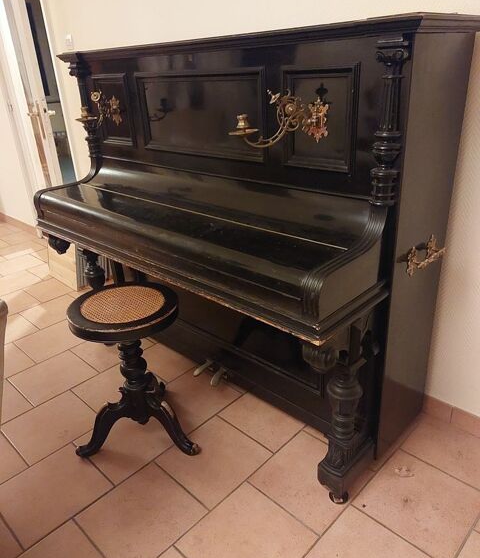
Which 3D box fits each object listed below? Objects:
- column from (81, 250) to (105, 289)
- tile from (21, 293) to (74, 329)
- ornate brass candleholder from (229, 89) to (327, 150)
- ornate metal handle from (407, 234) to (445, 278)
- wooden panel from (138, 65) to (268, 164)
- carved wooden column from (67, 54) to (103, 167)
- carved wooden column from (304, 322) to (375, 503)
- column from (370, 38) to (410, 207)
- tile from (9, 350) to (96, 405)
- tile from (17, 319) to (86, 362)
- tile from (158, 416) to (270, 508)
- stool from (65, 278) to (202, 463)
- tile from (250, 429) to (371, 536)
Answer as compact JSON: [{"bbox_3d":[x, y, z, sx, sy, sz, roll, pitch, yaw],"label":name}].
[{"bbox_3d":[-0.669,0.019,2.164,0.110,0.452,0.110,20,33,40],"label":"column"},{"bbox_3d":[-1.050,0.186,2.629,0.291,0.010,0.293,20,34,41],"label":"tile"},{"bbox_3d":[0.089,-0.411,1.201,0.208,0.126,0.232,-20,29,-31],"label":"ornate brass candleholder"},{"bbox_3d":[0.527,-0.062,1.292,0.043,0.088,0.146,20,34,41],"label":"ornate metal handle"},{"bbox_3d":[-0.148,-0.549,1.541,0.624,0.266,0.031,20,33,40],"label":"wooden panel"},{"bbox_3d":[-0.642,-0.695,1.954,0.077,0.418,0.077,20,33,40],"label":"carved wooden column"},{"bbox_3d":[0.309,0.363,1.335,0.100,0.616,0.253,20,34,41],"label":"carved wooden column"},{"bbox_3d":[0.343,-0.341,1.068,0.066,0.378,0.063,20,34,41],"label":"column"},{"bbox_3d":[-0.831,0.438,2.064,0.291,0.010,0.293,20,34,41],"label":"tile"},{"bbox_3d":[-0.944,0.314,2.343,0.291,0.010,0.293,20,34,41],"label":"tile"},{"bbox_3d":[-0.090,0.620,1.595,0.298,0.010,0.298,20,34,41],"label":"tile"},{"bbox_3d":[-0.362,0.337,1.579,0.413,0.544,0.413,-3,25,1],"label":"stool"},{"bbox_3d":[0.230,0.641,1.491,0.291,0.010,0.293,20,34,41],"label":"tile"}]

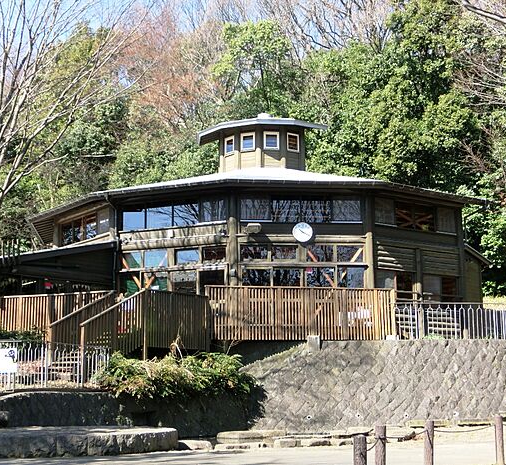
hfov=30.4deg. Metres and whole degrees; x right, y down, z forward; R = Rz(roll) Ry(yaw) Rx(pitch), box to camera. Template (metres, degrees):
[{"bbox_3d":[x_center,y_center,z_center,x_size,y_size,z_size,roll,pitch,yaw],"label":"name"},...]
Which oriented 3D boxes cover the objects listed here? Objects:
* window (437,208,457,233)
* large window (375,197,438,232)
[{"bbox_3d":[6.983,-0.400,33.424,1.097,0.910,0.120,7,-12,-38],"label":"window"},{"bbox_3d":[5.326,-0.582,32.122,3.132,0.917,0.120,7,-12,-38],"label":"large window"}]

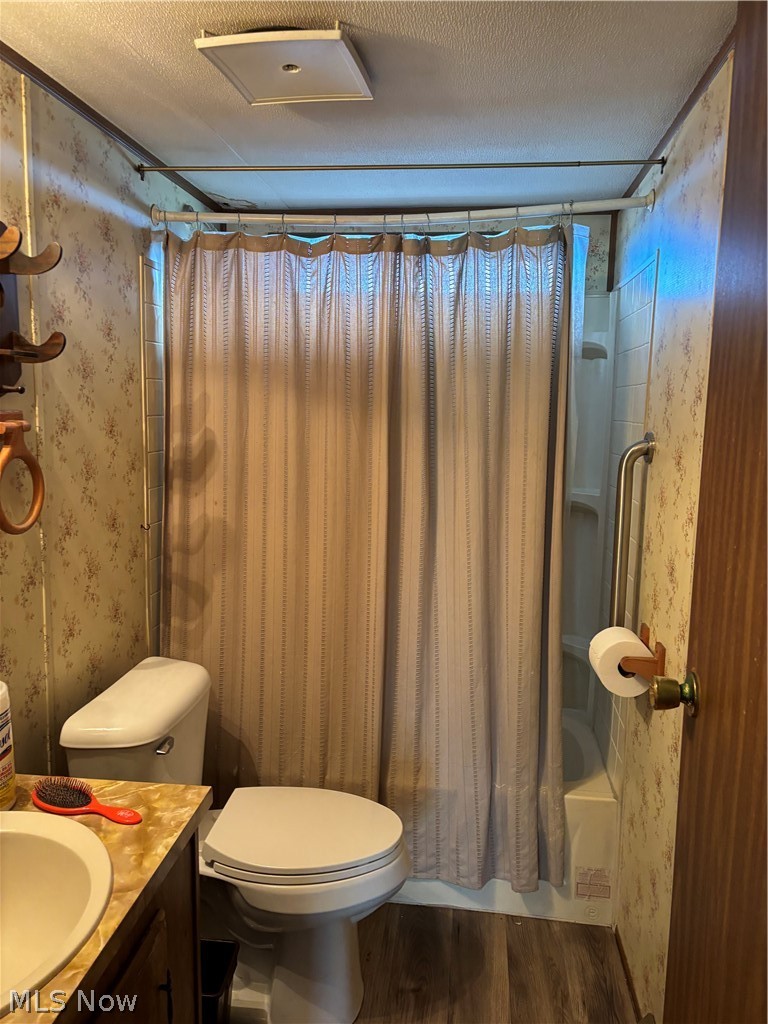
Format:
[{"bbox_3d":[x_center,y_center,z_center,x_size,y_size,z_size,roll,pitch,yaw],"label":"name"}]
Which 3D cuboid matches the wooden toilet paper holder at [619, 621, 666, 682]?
[{"bbox_3d":[0.580,0.333,1.795,0.100,0.100,0.205,2,8,7],"label":"wooden toilet paper holder"}]

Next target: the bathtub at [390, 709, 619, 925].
[{"bbox_3d":[0.013,0.914,2.559,1.370,0.370,0.685,2,8,7],"label":"bathtub"}]

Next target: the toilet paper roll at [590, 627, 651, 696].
[{"bbox_3d":[0.556,0.350,1.793,0.124,0.124,0.112,2,8,7],"label":"toilet paper roll"}]

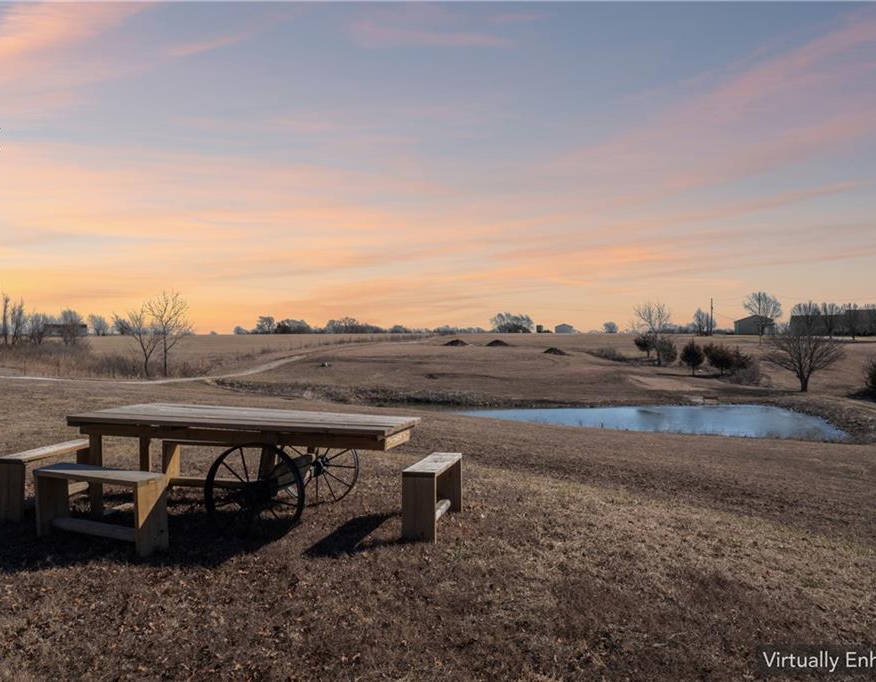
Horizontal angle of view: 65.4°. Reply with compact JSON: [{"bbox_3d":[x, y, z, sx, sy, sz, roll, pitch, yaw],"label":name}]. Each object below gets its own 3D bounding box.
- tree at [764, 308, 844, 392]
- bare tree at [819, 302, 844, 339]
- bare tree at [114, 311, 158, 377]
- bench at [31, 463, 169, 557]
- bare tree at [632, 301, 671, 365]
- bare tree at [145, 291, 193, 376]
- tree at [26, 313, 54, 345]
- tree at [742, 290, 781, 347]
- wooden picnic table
[{"bbox_3d":[32.850,0.850,61.000,7.330,7.510,7.330,0,1,0],"label":"tree"},{"bbox_3d":[76.120,-3.970,132.000,5.030,6.960,5.030,0,1,0],"label":"bare tree"},{"bbox_3d":[-21.278,0.246,48.000,2.954,4.783,2.807,0,1,0],"label":"bare tree"},{"bbox_3d":[-2.293,1.131,4.622,1.020,0.471,0.231,0,2,27],"label":"bench"},{"bbox_3d":[26.280,-1.050,84.000,4.680,7.880,4.680,0,1,0],"label":"bare tree"},{"bbox_3d":[-18.957,-0.527,48.000,3.376,6.049,3.208,0,1,0],"label":"bare tree"},{"bbox_3d":[-64.075,-2.015,110.000,4.513,5.158,4.288,0,1,0],"label":"tree"},{"bbox_3d":[67.520,-5.100,142.000,8.320,10.820,8.320,0,1,0],"label":"tree"},{"bbox_3d":[-1.559,1.006,5.644,2.653,0.765,1.100,1,0,13],"label":"wooden picnic table"}]

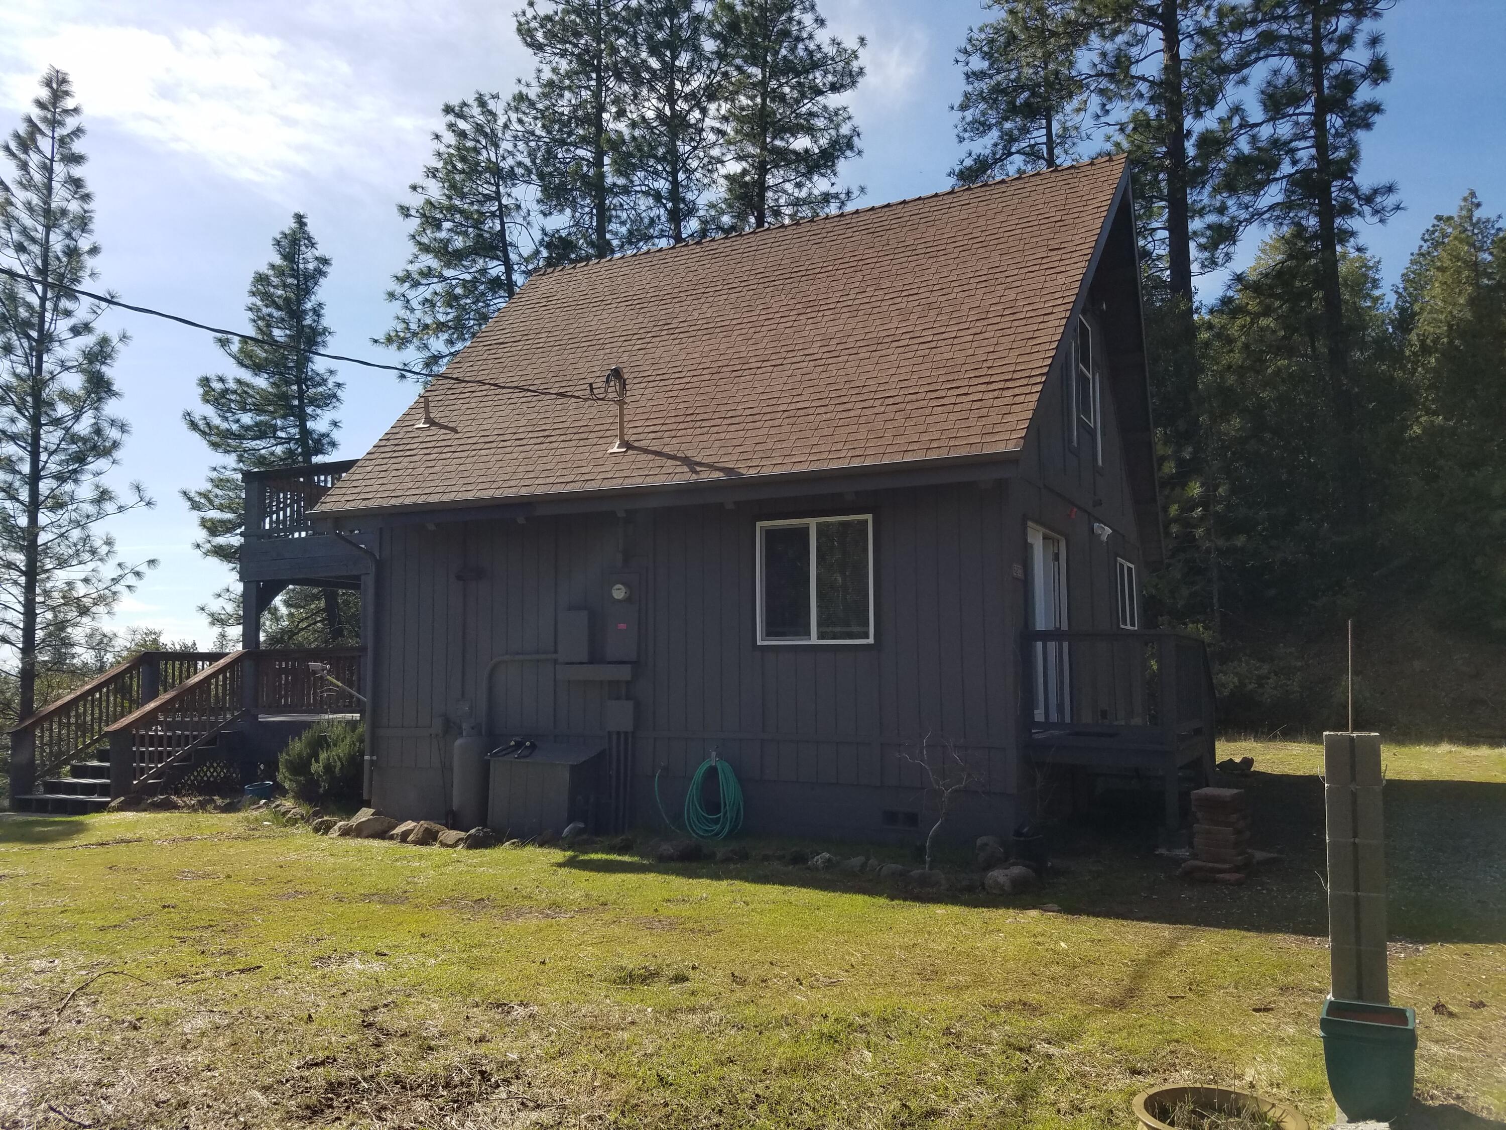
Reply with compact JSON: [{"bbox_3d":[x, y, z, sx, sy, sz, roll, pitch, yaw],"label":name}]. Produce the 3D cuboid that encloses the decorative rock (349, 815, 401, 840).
[{"bbox_3d":[-4.049,2.795,12.116,0.500,0.240,0.360,1,-5,-18],"label":"decorative rock"}]

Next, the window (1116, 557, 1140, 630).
[{"bbox_3d":[5.503,0.440,16.612,0.100,0.980,1.720,-3,-6,26],"label":"window"}]

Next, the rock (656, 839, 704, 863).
[{"bbox_3d":[-0.611,2.380,9.492,0.410,0.210,0.300,-3,-6,26],"label":"rock"}]

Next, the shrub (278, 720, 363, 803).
[{"bbox_3d":[-5.082,2.329,13.369,1.050,1.000,0.950,-3,-6,26],"label":"shrub"}]

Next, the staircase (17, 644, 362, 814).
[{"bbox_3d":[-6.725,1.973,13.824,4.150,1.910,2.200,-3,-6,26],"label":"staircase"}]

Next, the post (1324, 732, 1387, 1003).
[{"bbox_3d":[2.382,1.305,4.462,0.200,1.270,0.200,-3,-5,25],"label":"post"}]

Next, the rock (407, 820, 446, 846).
[{"bbox_3d":[-3.038,2.490,10.579,0.380,0.230,0.300,-3,-6,26],"label":"rock"}]

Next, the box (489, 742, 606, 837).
[{"bbox_3d":[-2.129,2.342,11.687,1.150,0.900,0.600,-3,-6,26],"label":"box"}]

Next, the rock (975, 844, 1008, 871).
[{"bbox_3d":[1.883,2.304,8.935,0.240,0.190,0.220,-2,-5,12],"label":"rock"}]

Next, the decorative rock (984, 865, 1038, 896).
[{"bbox_3d":[1.818,2.203,7.980,0.360,0.205,0.290,-2,-5,12],"label":"decorative rock"}]

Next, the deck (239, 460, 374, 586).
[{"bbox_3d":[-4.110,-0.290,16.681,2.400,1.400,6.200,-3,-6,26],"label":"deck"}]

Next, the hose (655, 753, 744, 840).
[{"bbox_3d":[-0.537,2.274,11.145,0.970,0.810,0.180,-3,-6,26],"label":"hose"}]

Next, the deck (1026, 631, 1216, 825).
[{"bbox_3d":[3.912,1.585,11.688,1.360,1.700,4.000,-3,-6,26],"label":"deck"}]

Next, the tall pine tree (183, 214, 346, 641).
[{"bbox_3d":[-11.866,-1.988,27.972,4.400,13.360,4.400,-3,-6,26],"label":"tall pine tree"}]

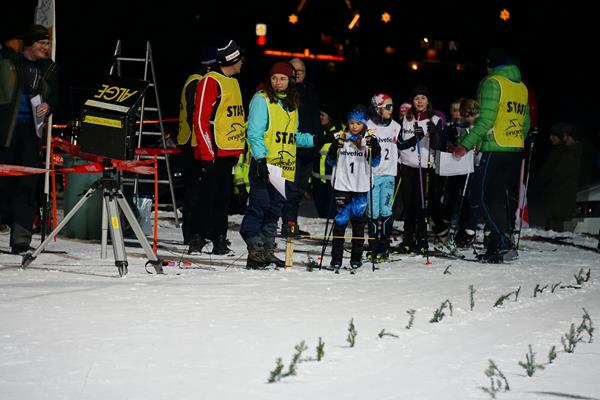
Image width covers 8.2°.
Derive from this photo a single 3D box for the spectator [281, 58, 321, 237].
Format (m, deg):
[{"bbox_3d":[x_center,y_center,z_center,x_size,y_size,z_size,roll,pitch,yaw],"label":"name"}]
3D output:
[{"bbox_3d":[-0.015,-0.515,41.300,0.530,1.770,0.360,0,2,14],"label":"spectator"}]

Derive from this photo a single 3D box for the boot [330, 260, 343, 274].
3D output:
[{"bbox_3d":[0.301,0.553,34.400,0.100,0.140,0.250,1,1,-5],"label":"boot"}]

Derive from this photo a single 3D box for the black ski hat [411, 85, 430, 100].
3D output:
[{"bbox_3d":[1.067,-0.952,36.900,0.185,0.145,0.210,1,1,6],"label":"black ski hat"}]

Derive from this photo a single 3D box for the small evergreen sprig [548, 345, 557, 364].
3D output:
[{"bbox_3d":[1.394,0.853,23.000,0.048,0.110,0.050,0,2,0],"label":"small evergreen sprig"}]

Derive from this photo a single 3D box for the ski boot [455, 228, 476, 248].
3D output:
[{"bbox_3d":[1.561,0.368,39.300,0.110,0.190,0.260,1,2,24],"label":"ski boot"}]

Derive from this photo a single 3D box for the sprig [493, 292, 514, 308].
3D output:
[{"bbox_3d":[1.393,0.690,28.600,0.140,0.110,0.090,0,2,0],"label":"sprig"}]

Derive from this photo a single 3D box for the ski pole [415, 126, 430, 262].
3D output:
[{"bbox_3d":[1.070,-0.057,36.300,0.080,1.250,0.100,-4,-14,0],"label":"ski pole"}]

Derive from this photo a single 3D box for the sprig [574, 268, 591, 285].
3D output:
[{"bbox_3d":[2.204,0.599,32.500,0.125,0.125,0.110,1,2,0],"label":"sprig"}]

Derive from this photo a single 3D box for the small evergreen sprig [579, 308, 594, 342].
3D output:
[{"bbox_3d":[1.698,0.747,24.700,0.100,0.195,0.090,0,2,0],"label":"small evergreen sprig"}]

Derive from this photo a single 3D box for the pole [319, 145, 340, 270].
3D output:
[{"bbox_3d":[0.255,0.041,34.250,0.070,1.090,0.070,9,9,0],"label":"pole"}]

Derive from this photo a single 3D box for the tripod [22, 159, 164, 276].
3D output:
[{"bbox_3d":[-1.688,0.126,33.900,1.130,0.940,1.080,0,2,0],"label":"tripod"}]

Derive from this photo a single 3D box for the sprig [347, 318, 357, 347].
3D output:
[{"bbox_3d":[0.315,0.804,25.200,0.062,0.172,0.062,1,2,0],"label":"sprig"}]

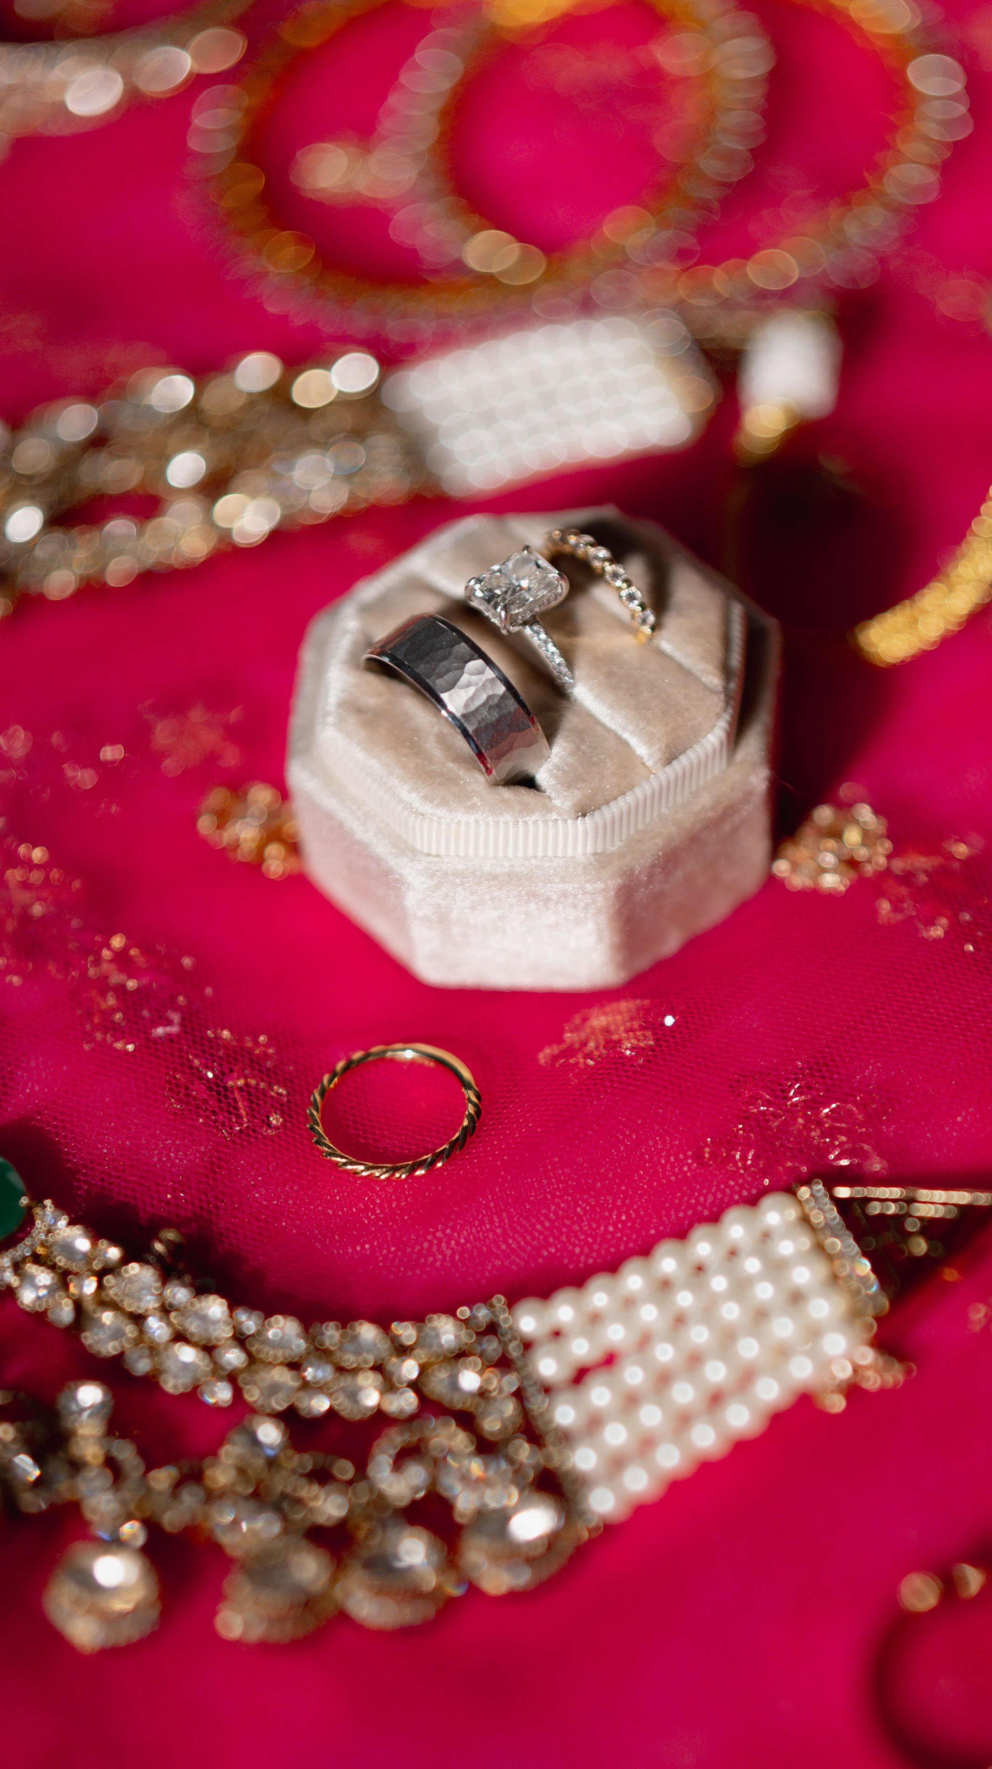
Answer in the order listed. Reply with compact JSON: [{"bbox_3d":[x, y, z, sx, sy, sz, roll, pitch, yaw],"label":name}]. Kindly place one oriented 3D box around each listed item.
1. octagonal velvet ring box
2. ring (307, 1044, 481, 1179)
[{"bbox_3d":[0.005,-0.018,0.293,0.056,0.026,0.056,1,50,8],"label":"octagonal velvet ring box"},{"bbox_3d":[-0.011,0.025,0.274,0.019,0.002,0.019,-3,50,4],"label":"ring"}]

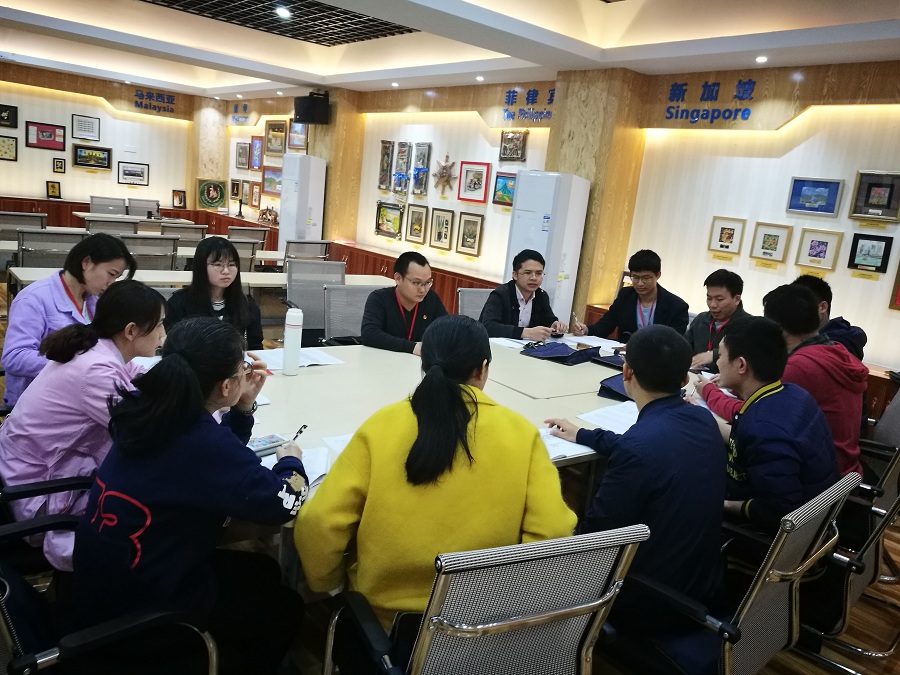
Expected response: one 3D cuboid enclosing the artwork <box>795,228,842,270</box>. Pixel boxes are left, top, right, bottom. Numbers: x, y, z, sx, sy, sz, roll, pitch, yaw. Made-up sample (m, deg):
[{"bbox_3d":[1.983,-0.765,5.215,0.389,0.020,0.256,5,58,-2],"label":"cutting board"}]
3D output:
[{"bbox_3d":[2.340,-0.554,4.437,0.035,0.241,0.250,-4,16,-40],"label":"artwork"}]

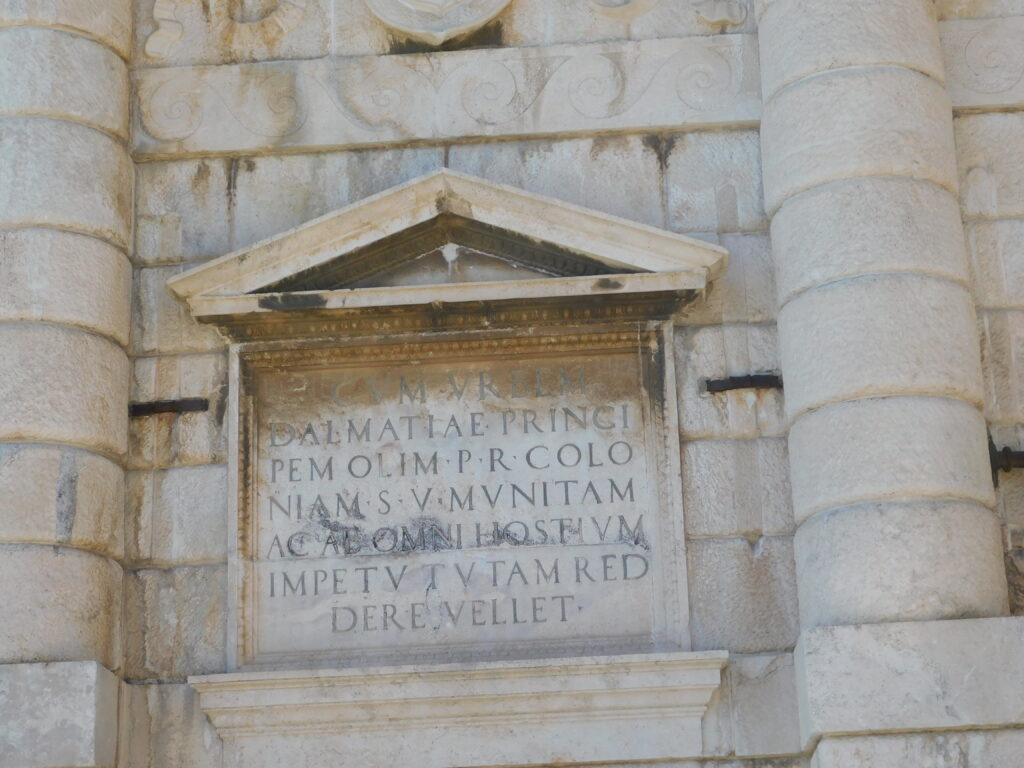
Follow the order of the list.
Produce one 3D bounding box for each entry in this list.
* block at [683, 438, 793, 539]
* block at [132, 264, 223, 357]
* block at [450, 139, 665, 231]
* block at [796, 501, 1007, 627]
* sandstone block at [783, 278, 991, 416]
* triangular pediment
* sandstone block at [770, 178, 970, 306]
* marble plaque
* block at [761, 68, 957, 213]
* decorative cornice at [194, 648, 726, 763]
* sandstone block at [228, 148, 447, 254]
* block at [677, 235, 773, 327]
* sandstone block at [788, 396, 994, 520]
[{"bbox_3d":[1.186,0.582,10.325,0.540,0.530,0.300,-3,-16,2],"label":"block"},{"bbox_3d":[-1.700,-0.356,10.146,0.527,0.488,0.310,-3,-17,2],"label":"block"},{"bbox_3d":[0.257,-1.034,10.846,1.175,0.610,0.300,-3,-16,2],"label":"block"},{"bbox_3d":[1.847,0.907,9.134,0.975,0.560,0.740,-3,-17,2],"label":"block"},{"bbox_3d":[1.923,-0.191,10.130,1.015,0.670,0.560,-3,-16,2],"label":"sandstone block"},{"bbox_3d":[-0.345,-0.723,10.473,2.945,0.790,0.410,-3,-16,2],"label":"triangular pediment"},{"bbox_3d":[1.893,-0.766,10.298,1.010,0.550,0.560,-3,-16,2],"label":"sandstone block"},{"bbox_3d":[-0.297,0.587,10.253,2.375,1.750,0.160,-3,-16,2],"label":"marble plaque"},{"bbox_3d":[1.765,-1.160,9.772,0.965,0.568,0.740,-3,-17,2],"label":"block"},{"bbox_3d":[-0.238,1.573,9.235,2.535,0.450,0.310,-3,-17,2],"label":"decorative cornice"},{"bbox_3d":[-0.892,-0.918,10.284,1.122,0.606,0.330,-3,-17,2],"label":"sandstone block"},{"bbox_3d":[1.075,-0.499,10.037,0.537,0.488,0.310,-3,-17,2],"label":"block"},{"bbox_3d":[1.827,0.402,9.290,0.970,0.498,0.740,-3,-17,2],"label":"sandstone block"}]

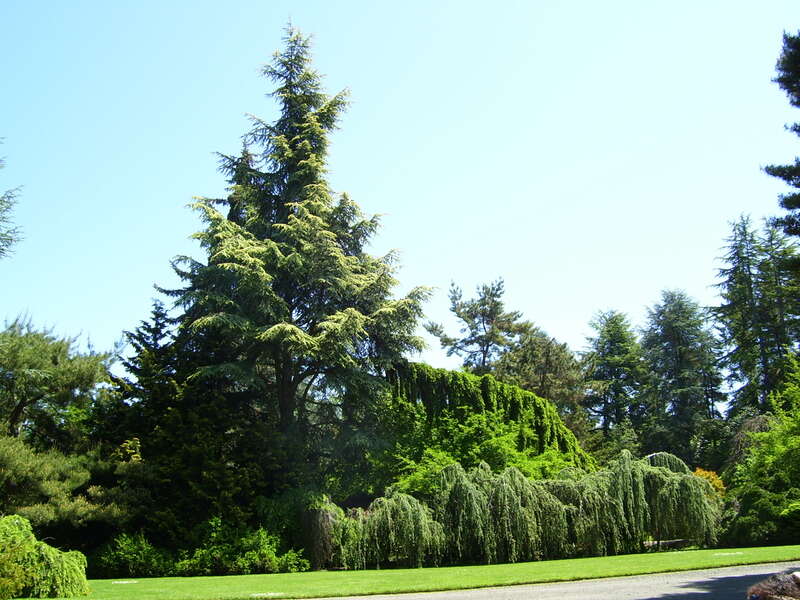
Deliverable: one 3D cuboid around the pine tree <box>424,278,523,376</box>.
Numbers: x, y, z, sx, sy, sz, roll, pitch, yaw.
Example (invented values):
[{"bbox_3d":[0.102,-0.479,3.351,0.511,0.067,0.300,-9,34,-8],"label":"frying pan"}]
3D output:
[{"bbox_3d":[4.757,6.039,47.974,6.000,14.860,6.000,0,-14,0],"label":"pine tree"}]

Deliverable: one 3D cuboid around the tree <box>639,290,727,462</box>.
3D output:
[{"bbox_3d":[20.343,7.768,59.913,6.200,17.320,6.200,0,-14,0],"label":"tree"}]

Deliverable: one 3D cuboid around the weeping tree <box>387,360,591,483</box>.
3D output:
[{"bbox_3d":[3.457,6.070,32.501,8.200,7.260,6.500,0,-14,0],"label":"weeping tree"}]

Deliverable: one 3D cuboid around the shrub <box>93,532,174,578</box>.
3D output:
[{"bbox_3d":[-6.440,6.161,20.105,2.000,1.050,1.800,0,-14,0],"label":"shrub"}]

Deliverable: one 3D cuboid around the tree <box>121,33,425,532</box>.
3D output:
[{"bbox_3d":[-4.401,-1.174,32.258,11.000,21.200,10.500,0,-14,0],"label":"tree"}]

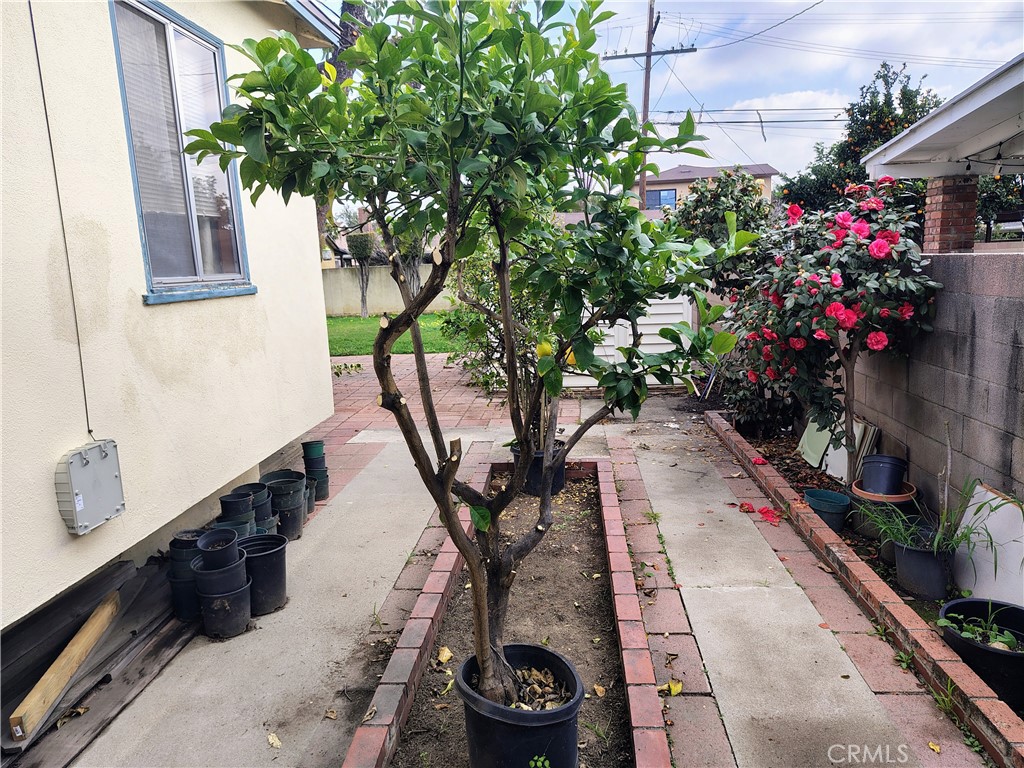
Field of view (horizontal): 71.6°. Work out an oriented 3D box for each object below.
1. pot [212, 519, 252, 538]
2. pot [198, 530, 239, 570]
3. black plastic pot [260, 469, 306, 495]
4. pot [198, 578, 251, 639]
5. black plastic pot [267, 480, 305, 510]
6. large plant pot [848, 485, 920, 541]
[{"bbox_3d":[-1.416,0.803,3.586,0.178,0.175,0.178,-2,10,0],"label":"pot"},{"bbox_3d":[-1.231,0.725,3.004,0.162,0.165,0.162,1,23,0],"label":"pot"},{"bbox_3d":[-1.289,0.641,4.046,0.250,0.215,0.250,-2,10,0],"label":"black plastic pot"},{"bbox_3d":[-1.230,0.958,3.068,0.220,0.210,0.220,-3,10,0],"label":"pot"},{"bbox_3d":[-1.283,0.675,4.052,0.220,0.205,0.220,-2,10,0],"label":"black plastic pot"},{"bbox_3d":[1.951,0.673,3.739,0.348,0.215,0.348,-2,10,5],"label":"large plant pot"}]

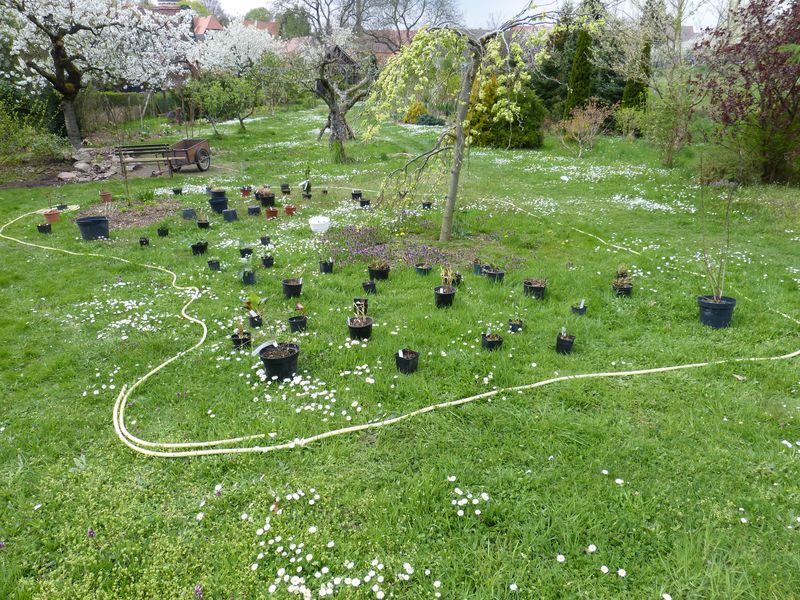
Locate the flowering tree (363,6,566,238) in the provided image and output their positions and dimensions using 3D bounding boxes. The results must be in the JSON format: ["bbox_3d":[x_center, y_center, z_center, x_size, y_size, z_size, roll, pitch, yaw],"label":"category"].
[{"bbox_3d":[0.746,-1.773,6.112,2.250,2.350,2.100,0,20,0],"label":"flowering tree"}]

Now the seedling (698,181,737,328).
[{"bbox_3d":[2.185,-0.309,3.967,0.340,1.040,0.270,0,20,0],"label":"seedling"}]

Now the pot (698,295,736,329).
[{"bbox_3d":[2.240,0.088,4.113,0.245,0.195,0.245,0,20,0],"label":"pot"}]

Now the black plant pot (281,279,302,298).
[{"bbox_3d":[-0.865,-0.091,4.676,0.160,0.142,0.160,0,20,0],"label":"black plant pot"}]

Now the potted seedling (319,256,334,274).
[{"bbox_3d":[-0.687,-0.331,5.401,0.125,0.145,0.120,0,20,0],"label":"potted seedling"}]

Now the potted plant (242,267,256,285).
[{"bbox_3d":[-1.400,-0.223,5.391,0.105,0.154,0.105,-2,19,0],"label":"potted plant"}]

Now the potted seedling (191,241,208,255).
[{"bbox_3d":[-2.030,-0.528,5.879,0.175,0.130,0.165,0,20,0],"label":"potted seedling"}]

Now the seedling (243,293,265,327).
[{"bbox_3d":[-1.020,0.076,4.066,0.150,0.250,0.140,0,20,0],"label":"seedling"}]

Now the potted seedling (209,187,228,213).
[{"bbox_3d":[-2.496,-1.378,7.945,0.250,0.330,0.250,0,20,0],"label":"potted seedling"}]

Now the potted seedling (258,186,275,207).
[{"bbox_3d":[-1.910,-1.475,8.301,0.230,0.235,0.210,0,20,0],"label":"potted seedling"}]

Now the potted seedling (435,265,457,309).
[{"bbox_3d":[0.359,-0.107,4.559,0.170,0.315,0.170,0,20,0],"label":"potted seedling"}]

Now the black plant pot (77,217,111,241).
[{"bbox_3d":[-3.513,-0.842,6.622,0.360,0.250,0.360,0,20,0],"label":"black plant pot"}]

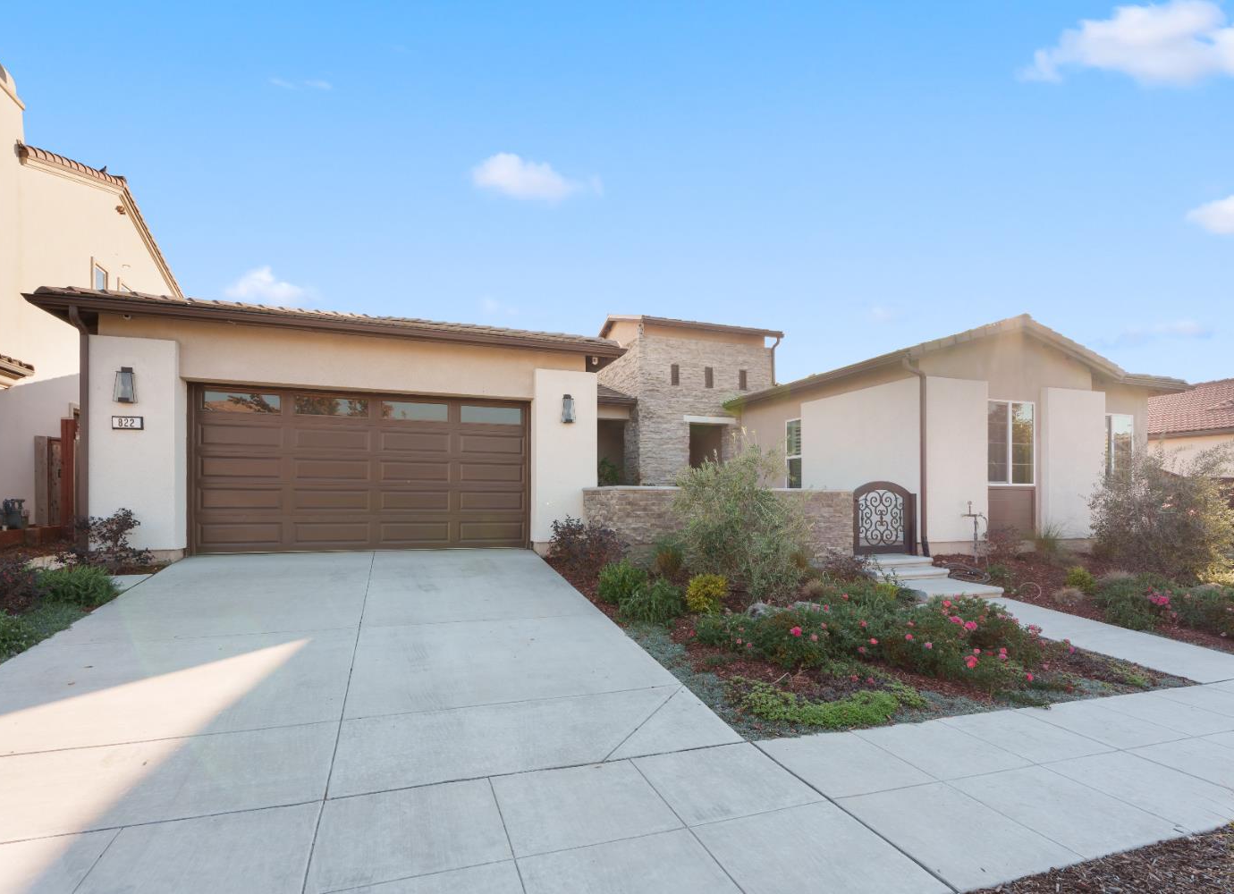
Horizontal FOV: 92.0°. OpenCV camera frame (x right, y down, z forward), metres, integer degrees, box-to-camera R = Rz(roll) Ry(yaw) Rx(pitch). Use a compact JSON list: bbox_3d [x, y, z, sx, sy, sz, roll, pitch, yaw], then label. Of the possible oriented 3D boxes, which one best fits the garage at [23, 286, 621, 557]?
[{"bbox_3d":[-4.550,-0.160,11.450,7.700,3.500,6.400,1,-2,-20],"label":"garage"}]

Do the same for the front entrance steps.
[{"bbox_3d":[4.450,1.850,8.850,1.450,0.420,1.800,1,-2,-20],"label":"front entrance steps"}]

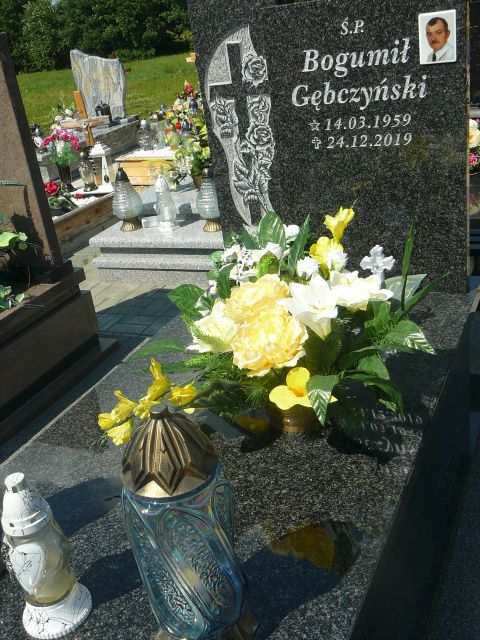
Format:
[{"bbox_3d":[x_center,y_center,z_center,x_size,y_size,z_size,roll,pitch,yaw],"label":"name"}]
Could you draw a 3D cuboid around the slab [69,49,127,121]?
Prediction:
[{"bbox_3d":[-1.575,-2.707,8.064,0.690,0.796,0.112,5,28,26],"label":"slab"}]

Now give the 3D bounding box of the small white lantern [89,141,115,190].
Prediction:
[{"bbox_3d":[-0.970,-1.095,4.953,0.122,0.315,0.122,2,26,20],"label":"small white lantern"}]

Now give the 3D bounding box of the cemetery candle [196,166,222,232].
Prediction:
[{"bbox_3d":[-0.169,-0.633,3.693,0.147,0.332,0.147,5,28,26],"label":"cemetery candle"}]

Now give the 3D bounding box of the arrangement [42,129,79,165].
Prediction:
[{"bbox_3d":[-1.272,-1.237,5.008,0.264,0.243,0.223,5,28,26],"label":"arrangement"}]

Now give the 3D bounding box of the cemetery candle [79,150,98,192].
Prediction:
[{"bbox_3d":[-1.073,-1.051,4.946,0.102,0.269,0.102,5,28,26],"label":"cemetery candle"}]

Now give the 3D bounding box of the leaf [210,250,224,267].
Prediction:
[{"bbox_3d":[-0.055,-0.152,1.725,0.039,0.035,0.025,-4,25,9],"label":"leaf"}]

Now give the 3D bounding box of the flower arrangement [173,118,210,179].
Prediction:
[{"bbox_3d":[-0.294,-1.085,4.446,0.274,0.355,0.254,5,28,26],"label":"flower arrangement"}]

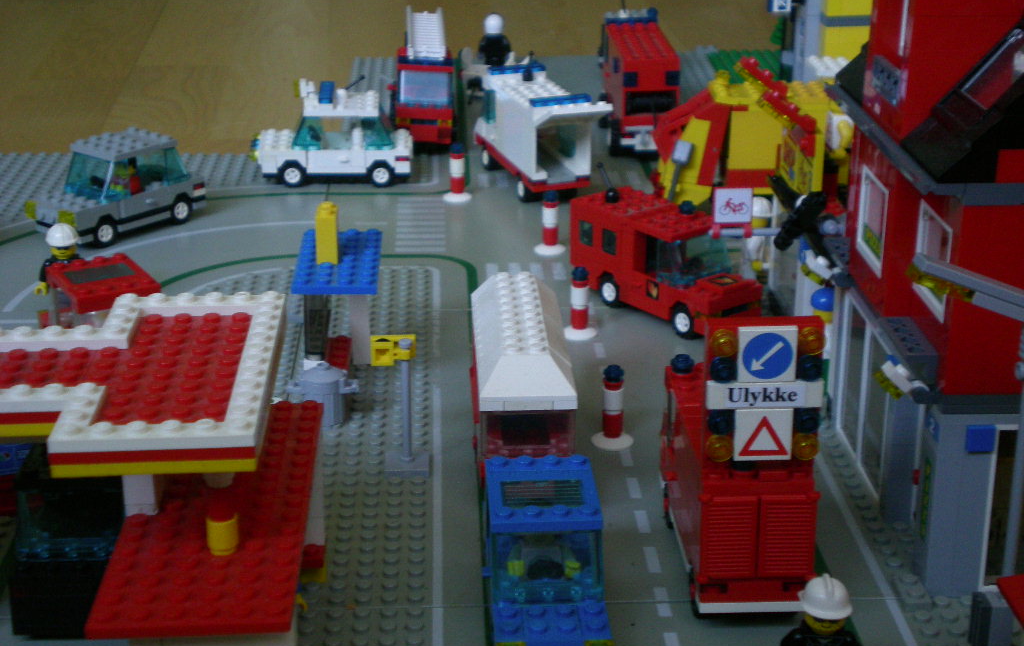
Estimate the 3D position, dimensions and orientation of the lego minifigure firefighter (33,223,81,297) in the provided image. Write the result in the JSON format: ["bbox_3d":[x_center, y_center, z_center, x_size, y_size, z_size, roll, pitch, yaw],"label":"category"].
[{"bbox_3d":[-0.195,-0.023,0.726,0.025,0.043,0.017,-3,22,-8],"label":"lego minifigure firefighter"}]

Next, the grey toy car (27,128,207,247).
[{"bbox_3d":[-0.199,-0.069,0.838,0.034,0.046,0.086,16,26,34],"label":"grey toy car"}]

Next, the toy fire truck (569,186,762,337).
[{"bbox_3d":[0.067,-0.027,0.736,0.034,0.046,0.090,-16,27,-35],"label":"toy fire truck"}]

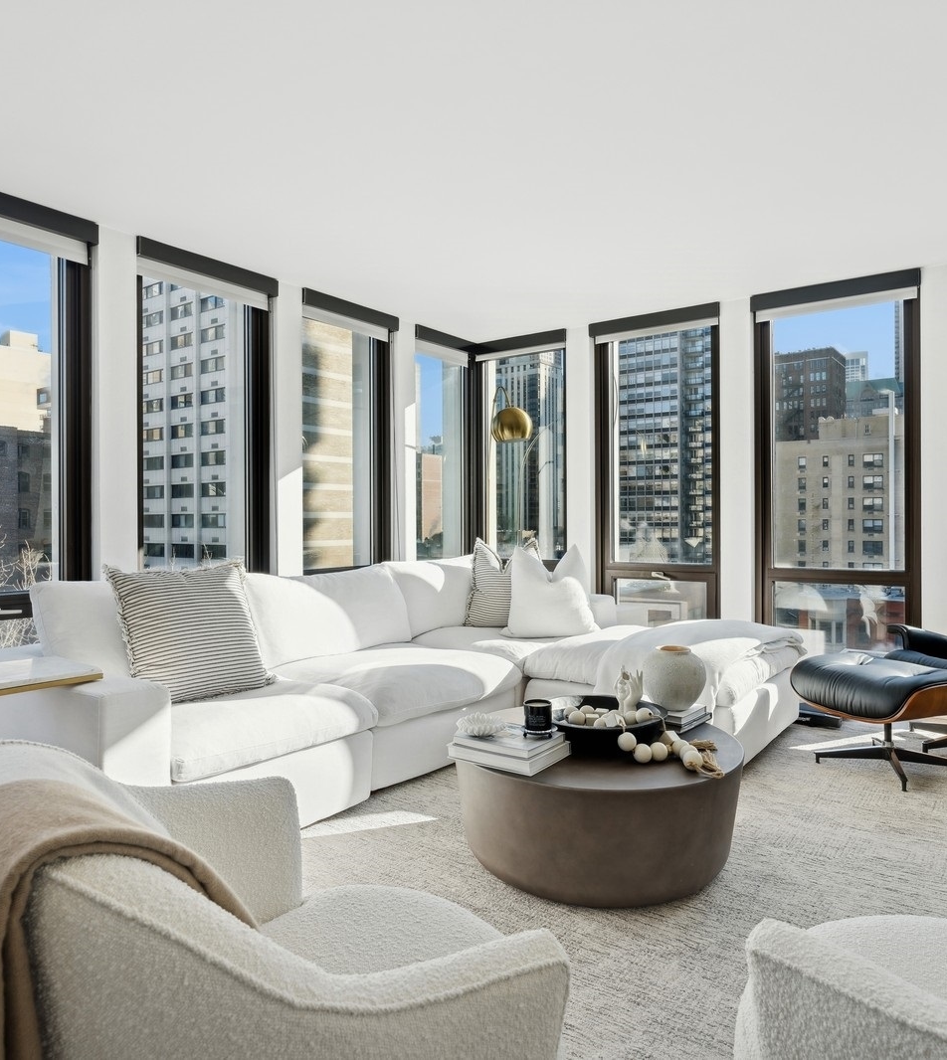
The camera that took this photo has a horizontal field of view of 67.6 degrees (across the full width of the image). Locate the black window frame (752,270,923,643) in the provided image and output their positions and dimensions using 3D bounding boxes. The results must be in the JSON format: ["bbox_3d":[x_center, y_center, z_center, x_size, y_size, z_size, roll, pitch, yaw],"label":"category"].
[{"bbox_3d":[2.076,-0.191,4.103,0.887,2.380,0.140,1,1,38],"label":"black window frame"}]

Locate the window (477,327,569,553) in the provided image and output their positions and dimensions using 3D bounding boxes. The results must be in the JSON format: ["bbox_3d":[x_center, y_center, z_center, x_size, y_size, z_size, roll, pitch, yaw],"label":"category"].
[{"bbox_3d":[0.362,-0.227,5.421,0.804,2.380,0.140,1,1,38],"label":"window"}]

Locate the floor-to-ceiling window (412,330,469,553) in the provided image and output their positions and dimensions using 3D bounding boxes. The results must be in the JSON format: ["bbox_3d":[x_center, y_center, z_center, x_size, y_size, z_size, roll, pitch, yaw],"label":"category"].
[{"bbox_3d":[-0.193,-0.193,5.021,0.150,2.351,0.666,0,0,39],"label":"floor-to-ceiling window"}]

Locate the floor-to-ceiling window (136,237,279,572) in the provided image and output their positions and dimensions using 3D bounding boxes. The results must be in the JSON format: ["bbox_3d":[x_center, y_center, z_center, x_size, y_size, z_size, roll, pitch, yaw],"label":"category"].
[{"bbox_3d":[-1.351,-0.179,3.597,0.150,2.351,0.728,0,0,39],"label":"floor-to-ceiling window"}]

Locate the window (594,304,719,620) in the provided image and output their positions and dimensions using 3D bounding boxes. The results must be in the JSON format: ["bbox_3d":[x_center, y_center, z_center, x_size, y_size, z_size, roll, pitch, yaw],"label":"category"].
[{"bbox_3d":[1.174,-0.200,4.577,0.837,2.351,0.150,0,0,33],"label":"window"}]

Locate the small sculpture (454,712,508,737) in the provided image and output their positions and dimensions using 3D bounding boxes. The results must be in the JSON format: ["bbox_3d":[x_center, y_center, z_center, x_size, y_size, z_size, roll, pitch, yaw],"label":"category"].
[{"bbox_3d":[0.024,0.567,2.060,0.145,0.062,0.145,0,1,0],"label":"small sculpture"}]

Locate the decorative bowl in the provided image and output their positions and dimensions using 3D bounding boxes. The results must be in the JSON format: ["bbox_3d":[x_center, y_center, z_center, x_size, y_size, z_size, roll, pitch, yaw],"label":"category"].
[{"bbox_3d":[0.436,0.643,2.332,0.382,0.098,0.382,0,0,0],"label":"decorative bowl"}]

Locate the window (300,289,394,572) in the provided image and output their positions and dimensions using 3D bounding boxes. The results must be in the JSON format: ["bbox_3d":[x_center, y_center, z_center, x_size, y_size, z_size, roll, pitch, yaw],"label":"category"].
[{"bbox_3d":[-0.773,-0.216,4.519,0.140,2.380,0.816,1,1,38],"label":"window"}]

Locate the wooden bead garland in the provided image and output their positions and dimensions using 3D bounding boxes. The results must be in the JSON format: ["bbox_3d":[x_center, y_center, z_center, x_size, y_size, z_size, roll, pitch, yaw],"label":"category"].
[{"bbox_3d":[0.498,0.636,2.192,0.513,0.109,0.315,0,0,15],"label":"wooden bead garland"}]

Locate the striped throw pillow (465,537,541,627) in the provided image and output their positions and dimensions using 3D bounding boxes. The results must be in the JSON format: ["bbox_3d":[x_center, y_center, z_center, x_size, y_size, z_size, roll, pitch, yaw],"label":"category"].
[{"bbox_3d":[0.193,0.331,4.380,0.510,0.530,0.170,1,-13,14],"label":"striped throw pillow"}]

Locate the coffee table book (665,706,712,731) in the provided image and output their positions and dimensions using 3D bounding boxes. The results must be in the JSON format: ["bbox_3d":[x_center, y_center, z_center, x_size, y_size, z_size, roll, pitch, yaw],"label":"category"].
[{"bbox_3d":[0.687,0.641,2.462,0.190,0.053,0.225,1,1,38],"label":"coffee table book"}]

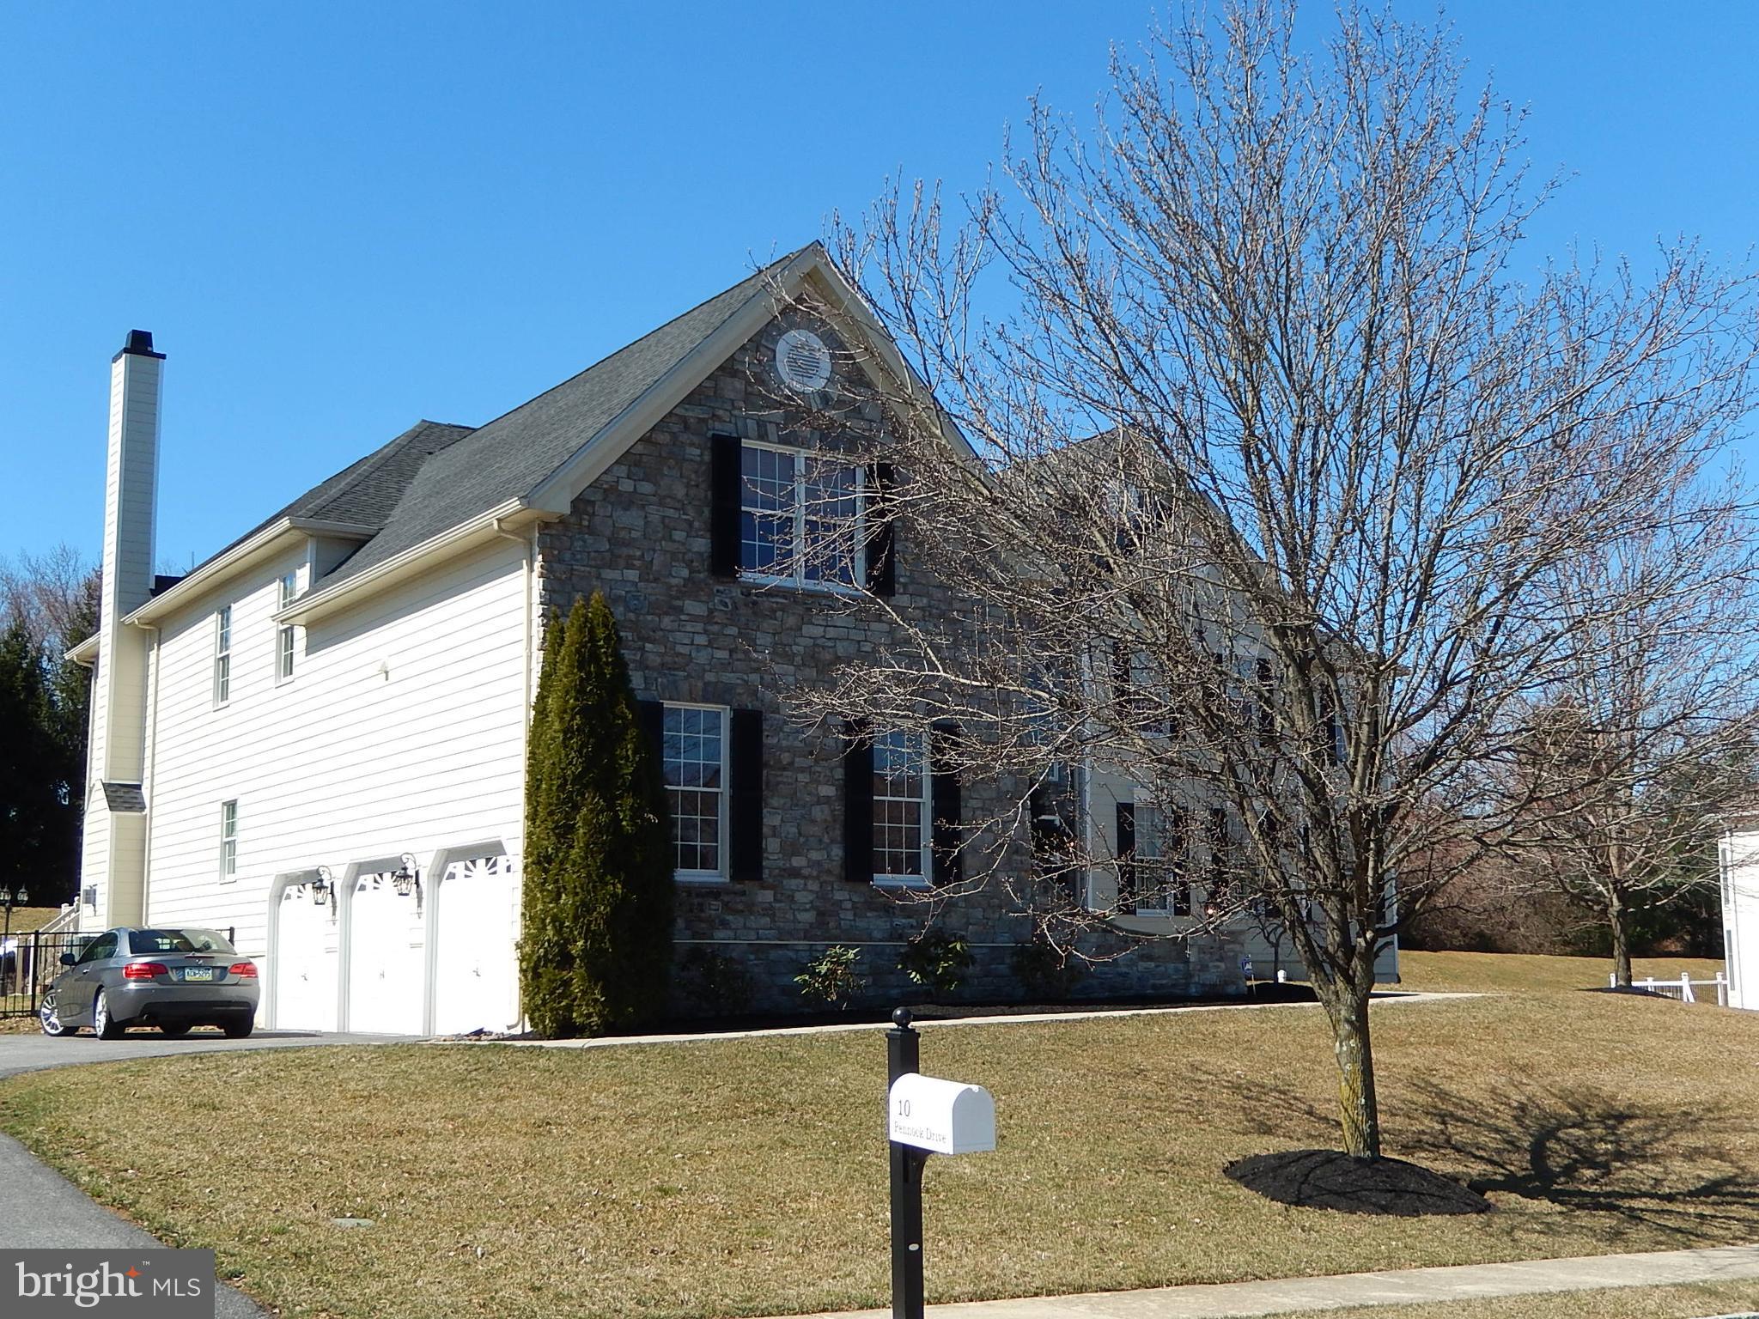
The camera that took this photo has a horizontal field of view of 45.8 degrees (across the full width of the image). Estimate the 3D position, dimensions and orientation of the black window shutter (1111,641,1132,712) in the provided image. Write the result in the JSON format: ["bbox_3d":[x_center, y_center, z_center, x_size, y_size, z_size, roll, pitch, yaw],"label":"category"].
[{"bbox_3d":[4.318,0.461,36.967,0.385,1.579,0.050,5,-10,-33],"label":"black window shutter"}]

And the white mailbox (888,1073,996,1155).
[{"bbox_3d":[0.255,1.863,8.568,0.200,0.268,0.525,2,-6,-29],"label":"white mailbox"}]

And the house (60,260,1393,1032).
[{"bbox_3d":[0.240,0.509,37.456,24.250,11.510,21.456,5,-10,-33],"label":"house"}]

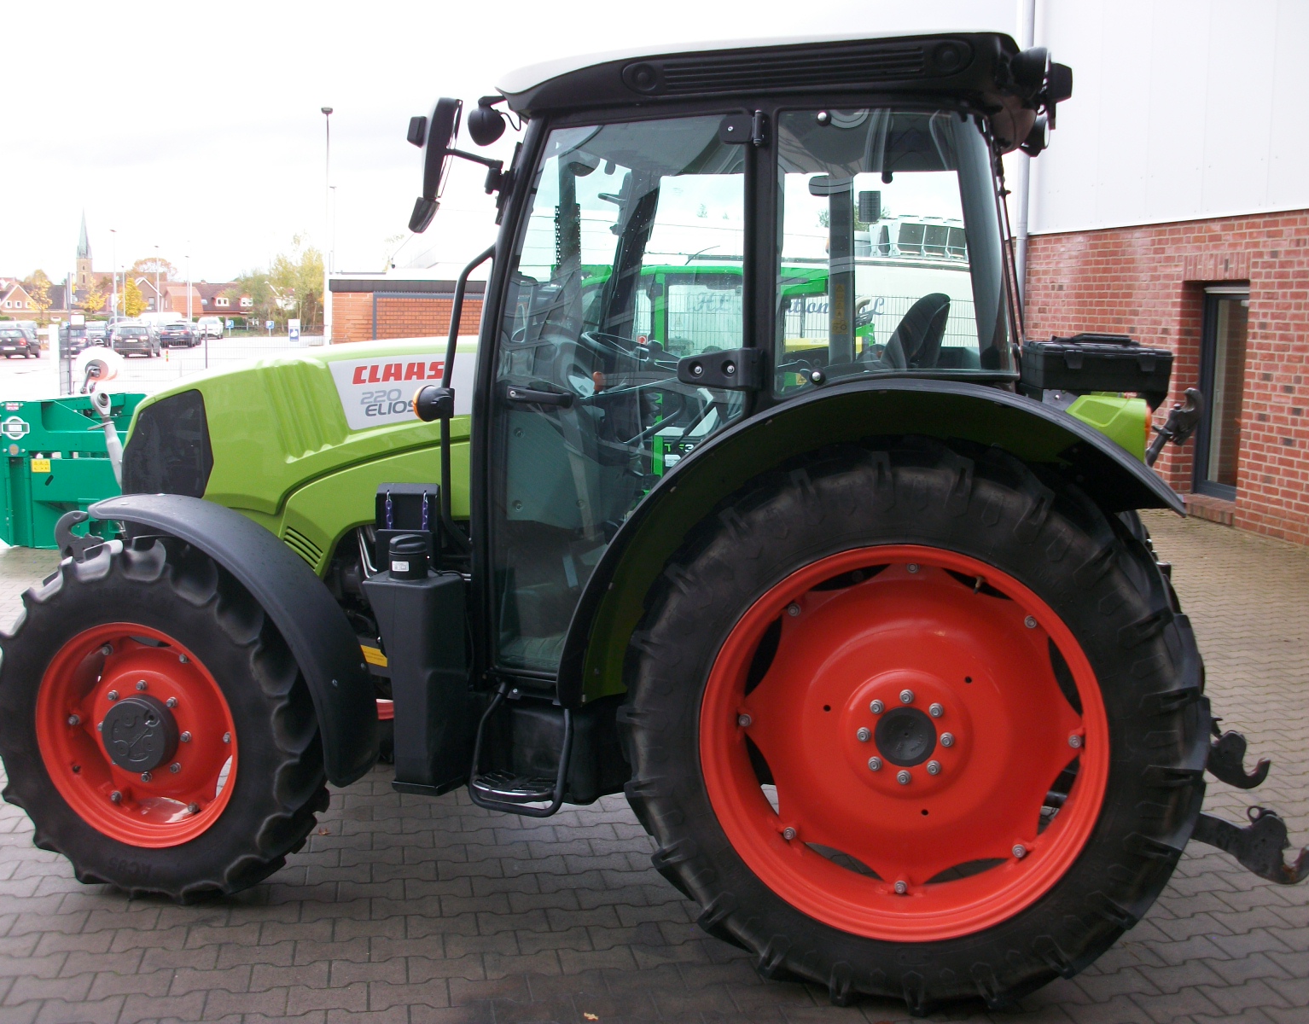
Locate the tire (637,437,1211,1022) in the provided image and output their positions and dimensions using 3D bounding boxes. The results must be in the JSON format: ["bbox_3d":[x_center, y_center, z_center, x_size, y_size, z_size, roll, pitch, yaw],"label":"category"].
[{"bbox_3d":[0.615,0.529,3.372,1.430,1.410,0.310,3,8,15],"label":"tire"}]

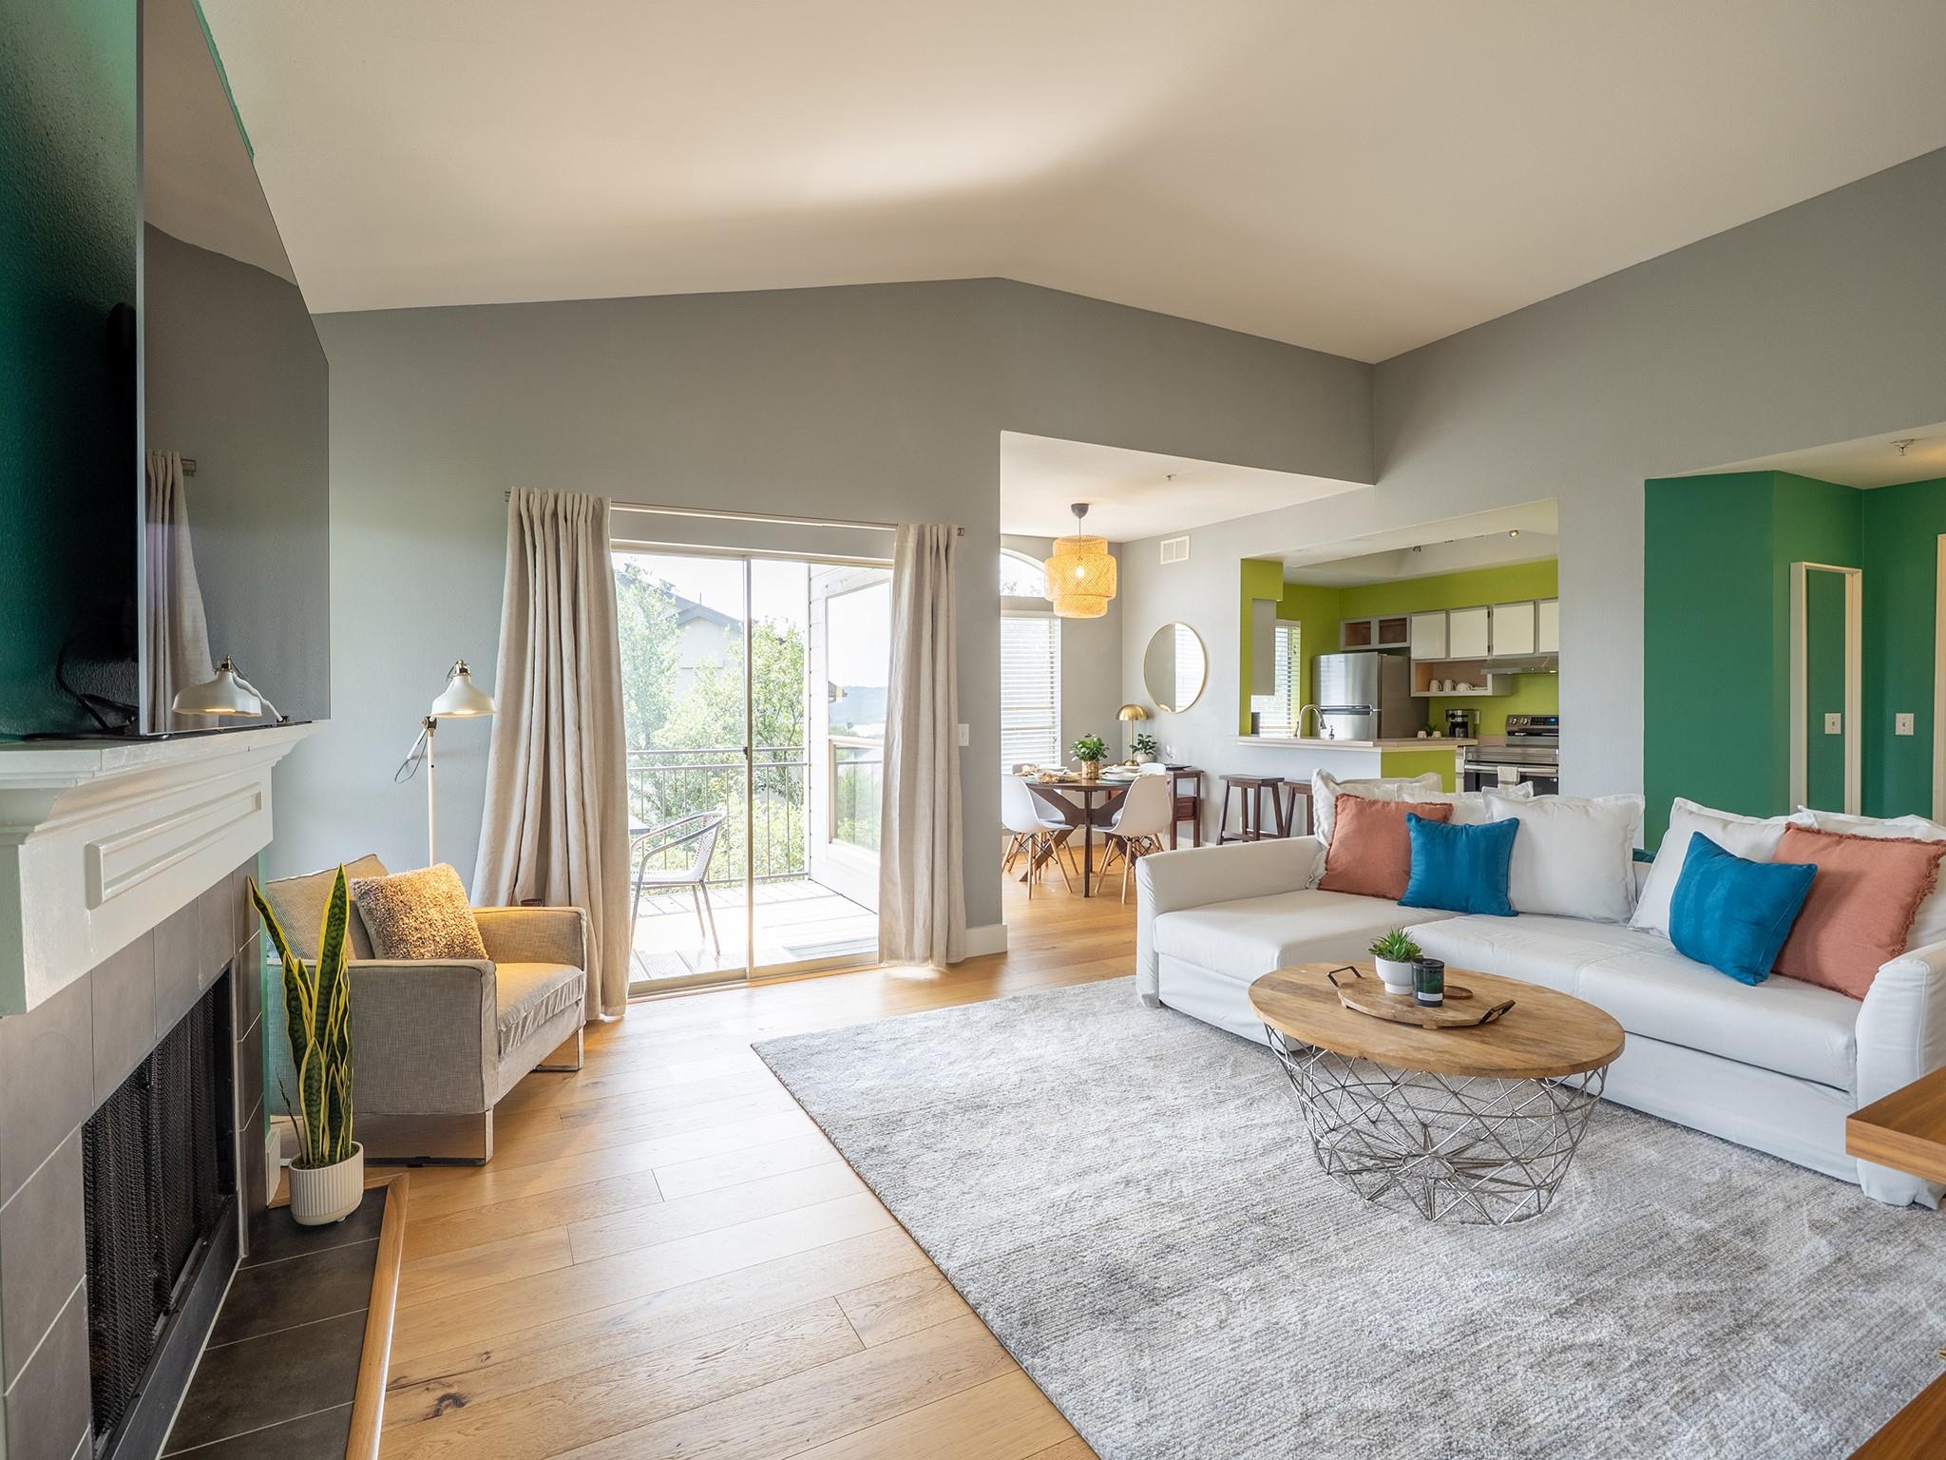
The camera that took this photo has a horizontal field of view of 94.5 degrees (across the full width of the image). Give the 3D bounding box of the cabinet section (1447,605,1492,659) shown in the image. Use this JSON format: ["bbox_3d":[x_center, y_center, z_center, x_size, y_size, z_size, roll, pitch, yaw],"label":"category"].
[{"bbox_3d":[4.494,-0.862,7.989,0.320,0.444,0.400,-1,2,-29],"label":"cabinet section"}]

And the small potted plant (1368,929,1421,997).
[{"bbox_3d":[1.228,0.665,2.600,0.150,0.175,0.150,1,2,25],"label":"small potted plant"}]

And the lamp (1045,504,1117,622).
[{"bbox_3d":[0.761,-1.199,6.360,0.500,0.815,0.500,0,2,0],"label":"lamp"}]

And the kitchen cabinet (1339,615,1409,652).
[{"bbox_3d":[3.965,-0.930,8.635,0.320,0.322,0.748,-1,2,-29],"label":"kitchen cabinet"}]

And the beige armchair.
[{"bbox_3d":[-1.777,0.844,2.895,0.780,0.800,0.700,0,2,-1],"label":"beige armchair"}]

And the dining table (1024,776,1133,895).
[{"bbox_3d":[0.860,0.744,6.580,1.100,0.757,1.100,0,2,7],"label":"dining table"}]

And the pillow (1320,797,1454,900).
[{"bbox_3d":[1.882,0.542,4.132,0.500,0.480,0.160,1,-26,40],"label":"pillow"}]

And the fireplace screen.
[{"bbox_3d":[-1.508,0.814,1.683,0.050,0.530,0.860,-1,2,-29],"label":"fireplace screen"}]

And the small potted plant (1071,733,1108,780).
[{"bbox_3d":[0.850,0.202,6.545,0.280,0.335,0.280,0,2,7],"label":"small potted plant"}]

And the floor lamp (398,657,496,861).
[{"bbox_3d":[-2.020,0.481,3.416,0.400,1.500,0.270,0,2,22],"label":"floor lamp"}]

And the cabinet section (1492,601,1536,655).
[{"bbox_3d":[4.686,-0.852,7.646,0.320,0.447,0.385,-1,2,-29],"label":"cabinet section"}]

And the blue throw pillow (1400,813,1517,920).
[{"bbox_3d":[2.083,0.564,3.861,0.450,0.430,0.150,1,-18,32],"label":"blue throw pillow"}]

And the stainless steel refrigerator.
[{"bbox_3d":[3.803,0.169,8.643,0.730,1.746,0.740,-1,2,-29],"label":"stainless steel refrigerator"}]

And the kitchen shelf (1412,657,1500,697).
[{"bbox_3d":[4.340,-0.472,7.989,0.320,0.341,0.749,-1,2,-29],"label":"kitchen shelf"}]

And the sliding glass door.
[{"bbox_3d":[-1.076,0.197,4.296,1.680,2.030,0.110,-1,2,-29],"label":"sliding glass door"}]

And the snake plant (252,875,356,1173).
[{"bbox_3d":[-1.704,0.740,2.259,0.205,0.781,0.170,-2,2,-36],"label":"snake plant"}]

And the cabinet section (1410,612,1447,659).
[{"bbox_3d":[4.307,-0.872,8.323,0.320,0.441,0.367,-1,2,-29],"label":"cabinet section"}]

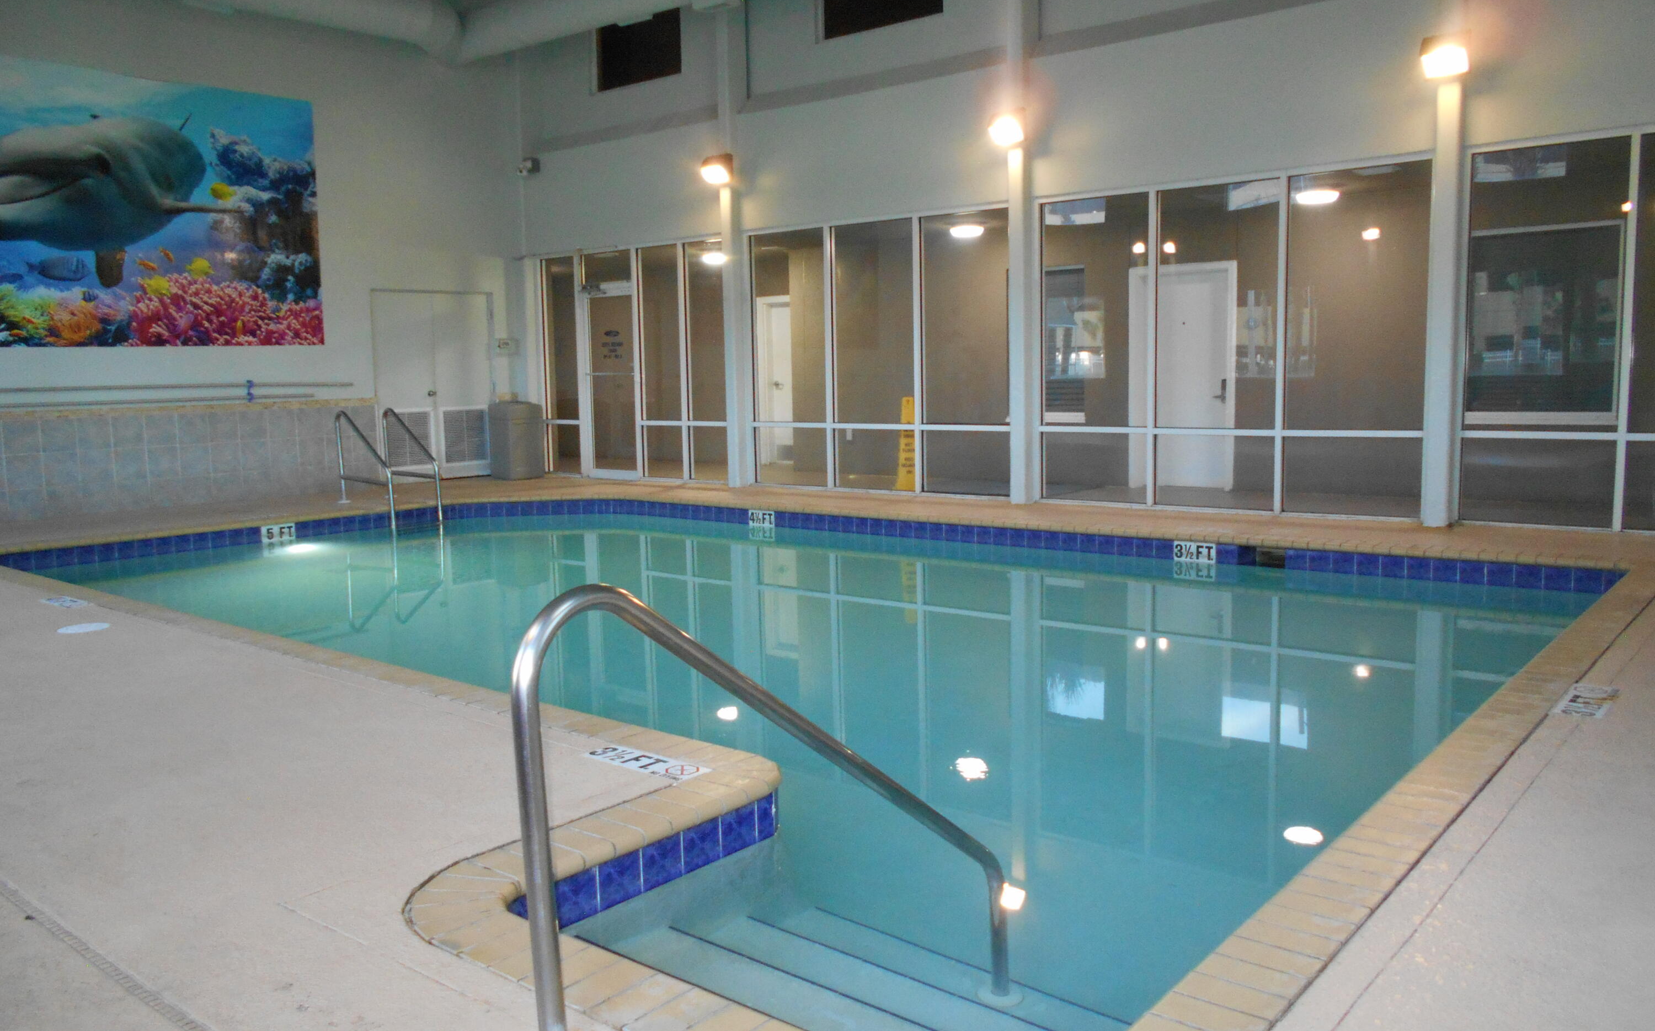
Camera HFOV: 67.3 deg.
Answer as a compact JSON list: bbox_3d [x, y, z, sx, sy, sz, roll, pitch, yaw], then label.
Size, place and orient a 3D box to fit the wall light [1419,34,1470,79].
[{"bbox_3d":[4.087,-3.034,8.228,0.275,0.240,0.185,4,9,39],"label":"wall light"}]

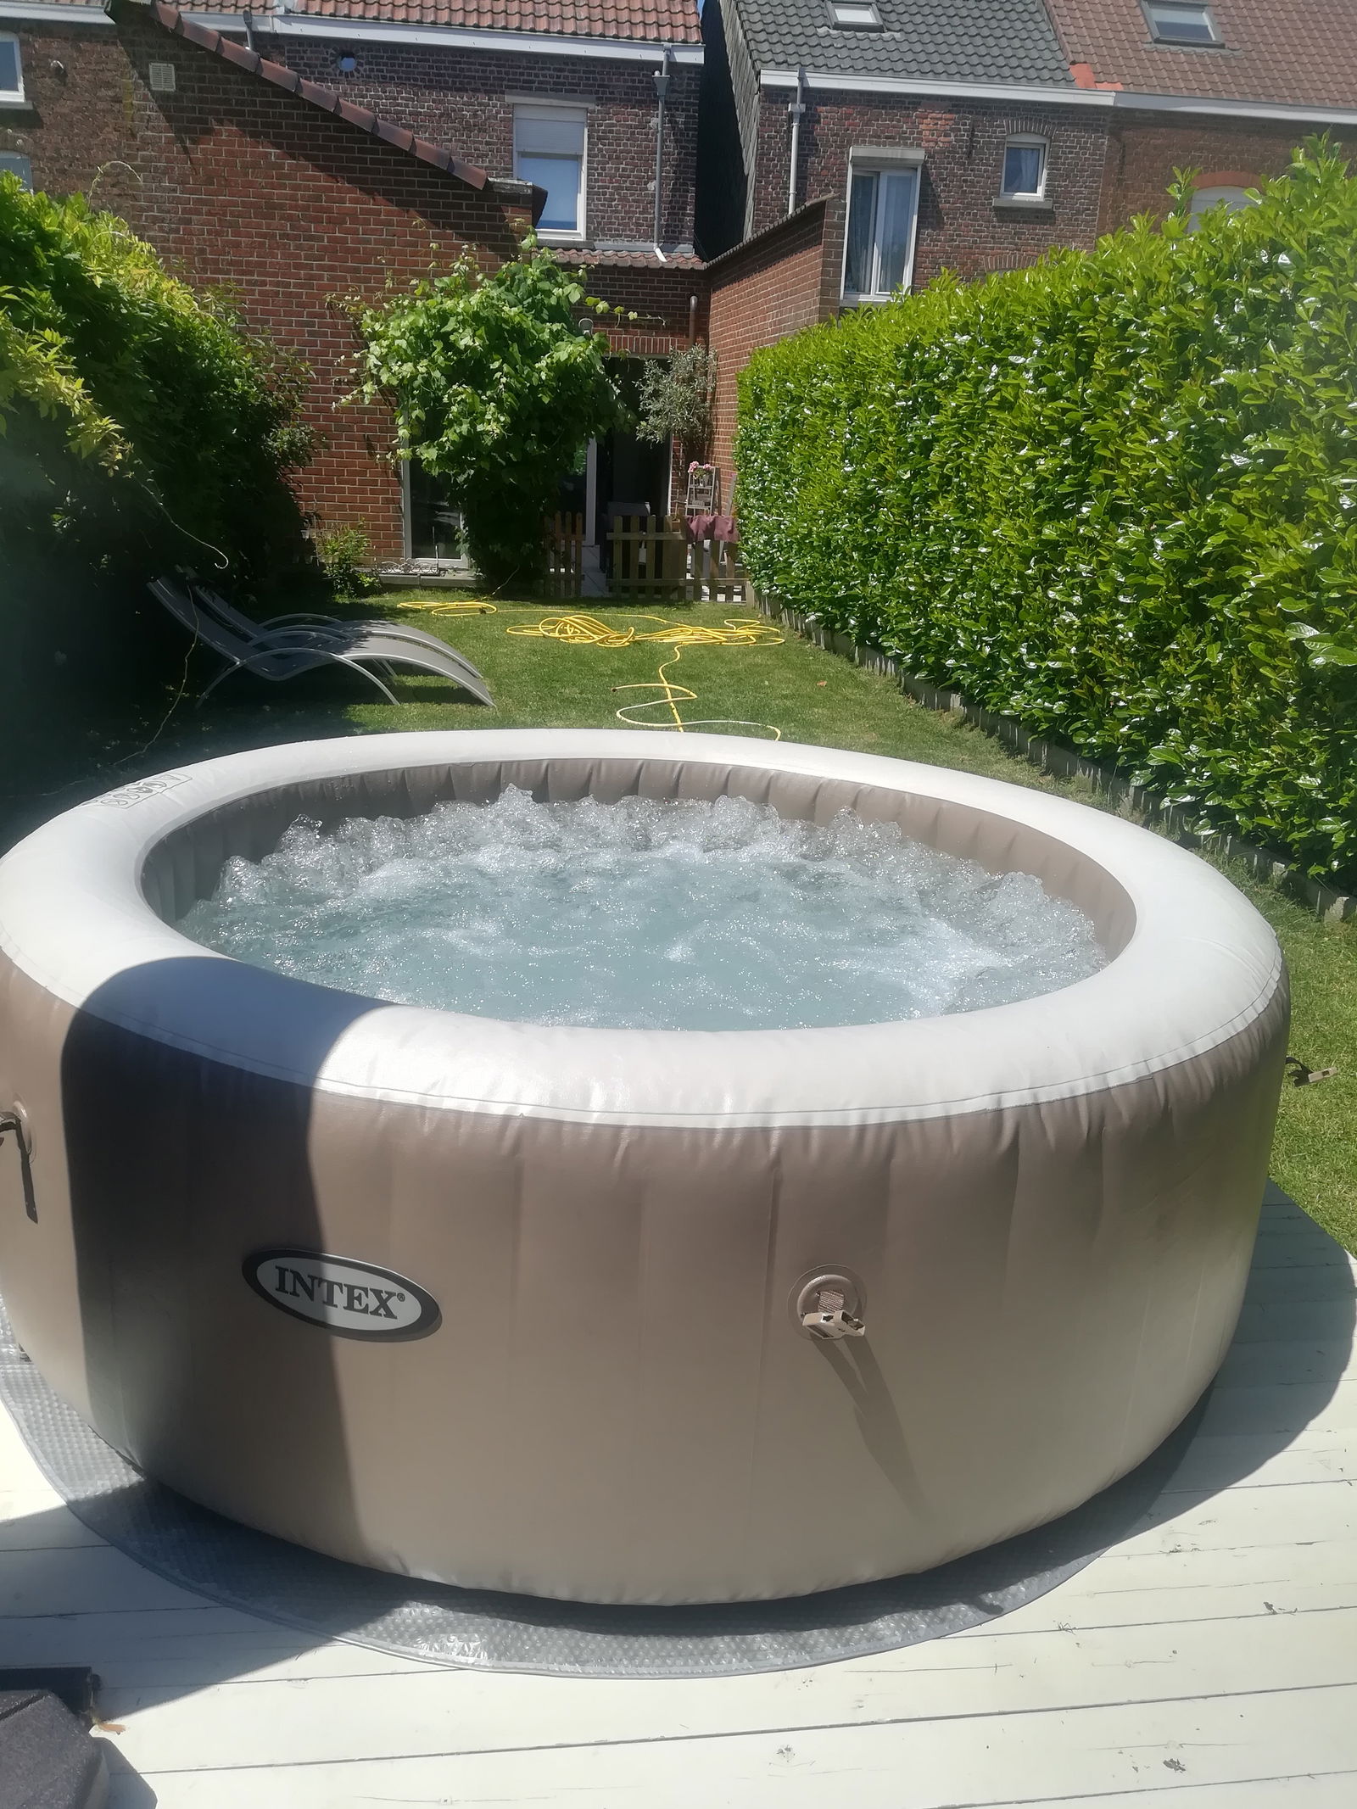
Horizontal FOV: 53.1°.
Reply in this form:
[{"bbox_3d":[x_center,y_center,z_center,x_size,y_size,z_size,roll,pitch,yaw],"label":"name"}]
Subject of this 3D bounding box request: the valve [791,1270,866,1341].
[{"bbox_3d":[0.157,0.417,1.415,0.078,0.076,0.045,-1,18,-12],"label":"valve"}]

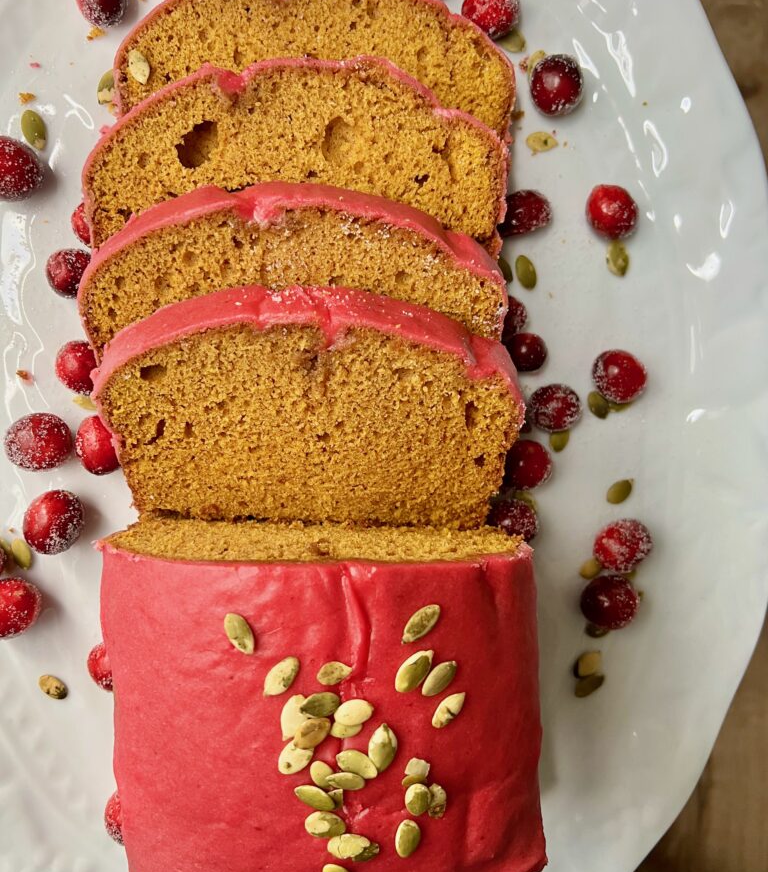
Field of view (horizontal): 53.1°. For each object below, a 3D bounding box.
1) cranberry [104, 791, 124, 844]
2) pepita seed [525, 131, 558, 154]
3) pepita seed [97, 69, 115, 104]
[{"bbox_3d":[-0.087,0.132,0.265,0.019,0.018,0.019,0,94,0],"label":"cranberry"},{"bbox_3d":[0.051,-0.096,0.251,0.010,0.003,0.007,4,91,-1],"label":"pepita seed"},{"bbox_3d":[-0.090,-0.114,0.250,0.007,0.003,0.013,12,91,-1],"label":"pepita seed"}]

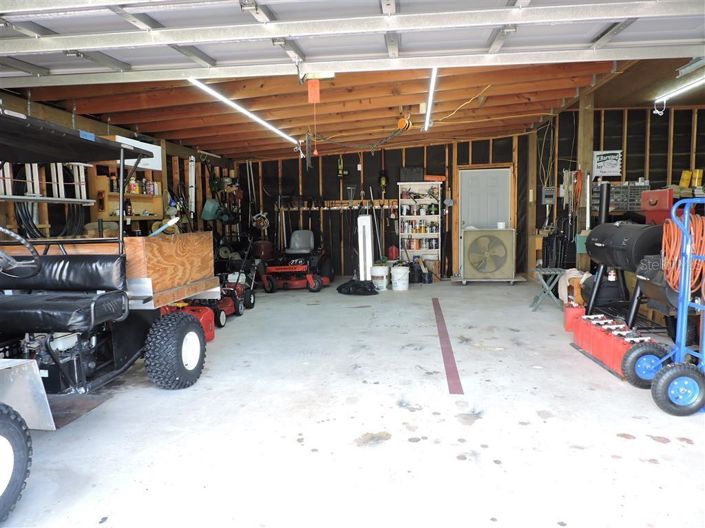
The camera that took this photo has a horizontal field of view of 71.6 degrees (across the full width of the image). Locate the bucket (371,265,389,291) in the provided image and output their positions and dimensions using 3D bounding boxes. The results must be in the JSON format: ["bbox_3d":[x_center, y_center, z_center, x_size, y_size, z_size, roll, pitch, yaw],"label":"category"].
[{"bbox_3d":[0.446,0.250,8.093,0.300,0.370,0.300,-1,5,0],"label":"bucket"}]

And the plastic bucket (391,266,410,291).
[{"bbox_3d":[0.781,0.248,8.048,0.300,0.370,0.300,-1,5,0],"label":"plastic bucket"}]

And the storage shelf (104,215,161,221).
[{"bbox_3d":[-2.813,-0.576,6.208,0.150,0.045,1.274,0,5,8],"label":"storage shelf"}]

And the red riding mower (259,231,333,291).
[{"bbox_3d":[-0.975,-0.101,8.734,1.220,1.000,1.750,-1,5,2],"label":"red riding mower"}]

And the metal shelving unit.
[{"bbox_3d":[1.285,-0.613,9.302,0.810,1.830,0.300,0,5,8],"label":"metal shelving unit"}]

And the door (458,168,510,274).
[{"bbox_3d":[2.524,-0.751,9.301,0.930,2.050,0.060,0,5,8],"label":"door"}]

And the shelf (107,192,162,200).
[{"bbox_3d":[-2.815,-0.858,6.202,0.150,0.045,1.185,0,5,8],"label":"shelf"}]

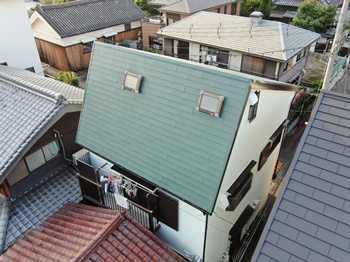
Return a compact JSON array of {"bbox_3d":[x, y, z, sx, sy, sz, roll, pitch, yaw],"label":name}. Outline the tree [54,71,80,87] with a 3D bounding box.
[{"bbox_3d":[-8.800,-4.000,24.200,2.100,2.200,2.000,0,29,0],"label":"tree"}]

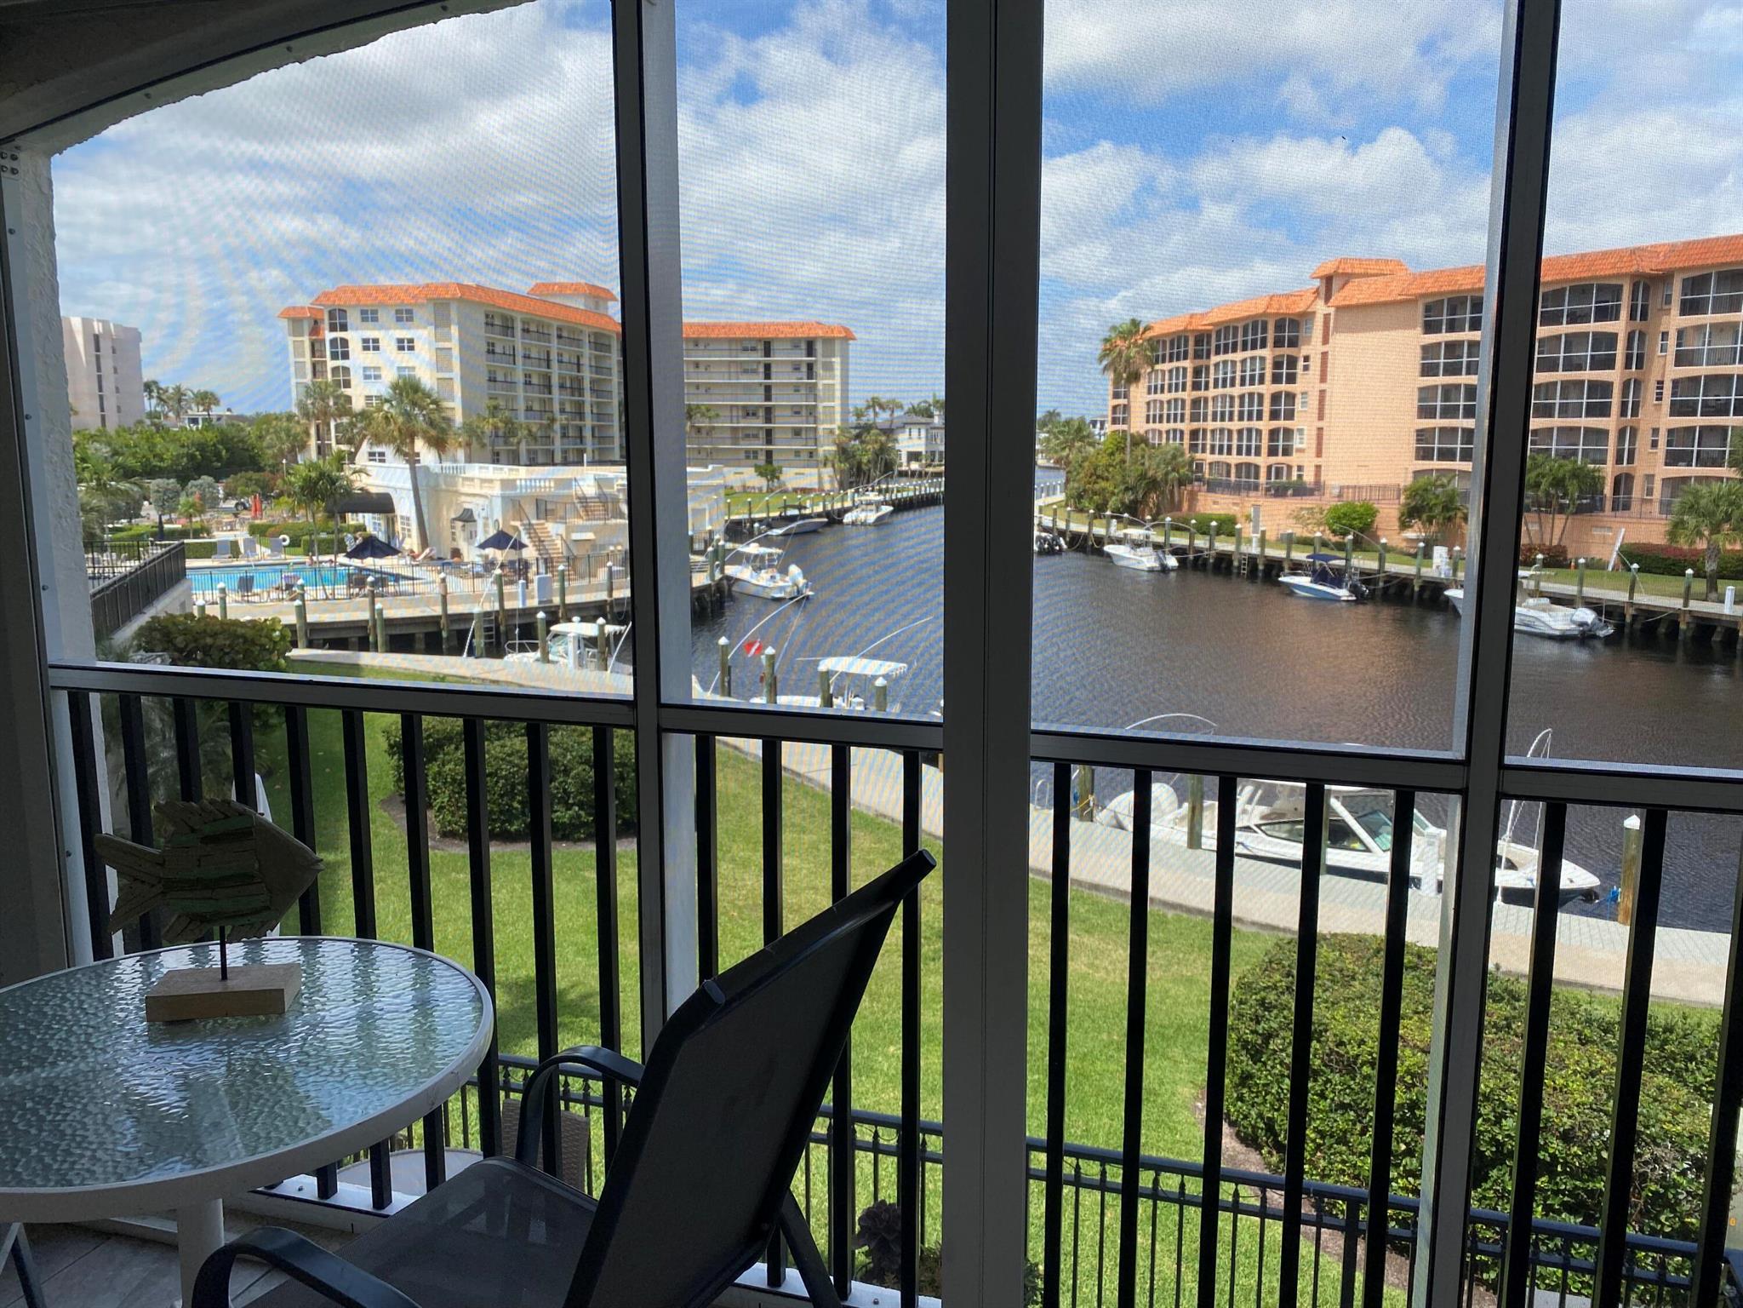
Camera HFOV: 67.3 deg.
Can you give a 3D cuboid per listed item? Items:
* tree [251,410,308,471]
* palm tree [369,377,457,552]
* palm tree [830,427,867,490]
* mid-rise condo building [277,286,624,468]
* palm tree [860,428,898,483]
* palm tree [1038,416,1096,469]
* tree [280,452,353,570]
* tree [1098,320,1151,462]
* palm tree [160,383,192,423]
[{"bbox_3d":[-48.899,-15.707,108.880,4.750,8.870,4.750,-4,10,-24],"label":"tree"},{"bbox_3d":[-26.092,-10.948,75.211,4.920,10.050,4.920,-3,9,-19],"label":"palm tree"},{"bbox_3d":[-2.893,-24.392,164.203,4.610,7.970,4.610,0,9,-1],"label":"palm tree"},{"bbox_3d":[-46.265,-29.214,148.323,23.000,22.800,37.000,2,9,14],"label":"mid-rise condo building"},{"bbox_3d":[0.959,-24.907,168.171,4.890,7.970,4.890,0,9,0],"label":"palm tree"},{"bbox_3d":[17.626,-17.261,118.759,5.180,8.690,5.180,1,9,8],"label":"palm tree"},{"bbox_3d":[-22.572,-5.315,53.824,3.000,5.710,3.000,-4,10,-22],"label":"tree"},{"bbox_3d":[21.840,-20.597,114.190,4.650,16.900,4.650,2,9,11],"label":"tree"},{"bbox_3d":[-106.733,-33.785,202.209,4.630,15.620,4.630,-5,10,-27],"label":"palm tree"}]

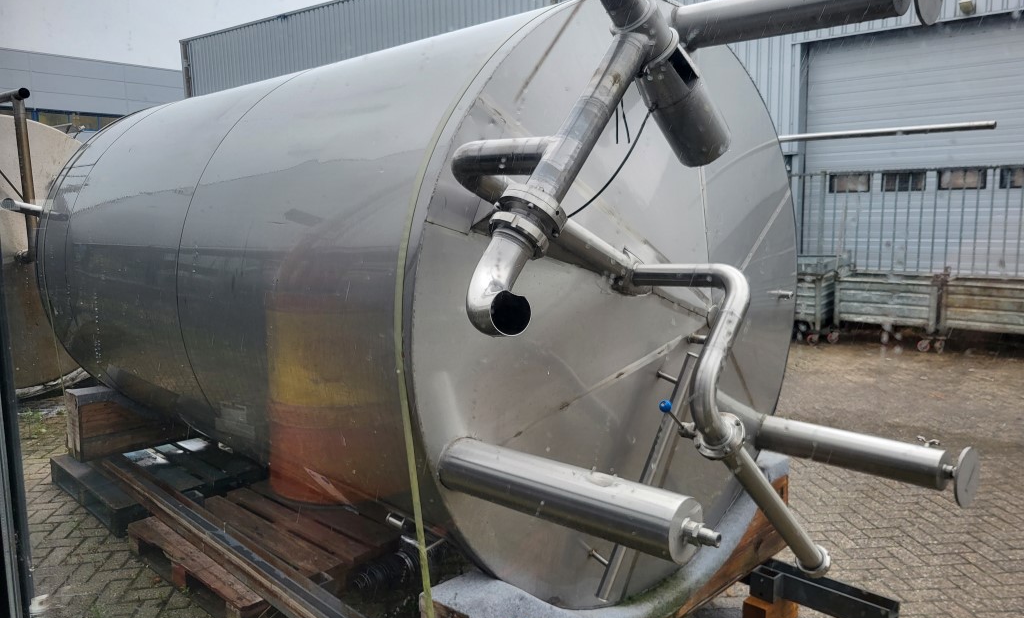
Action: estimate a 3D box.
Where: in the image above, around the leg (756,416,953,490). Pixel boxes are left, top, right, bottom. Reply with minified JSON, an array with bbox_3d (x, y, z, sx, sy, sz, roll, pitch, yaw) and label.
[{"bbox_3d":[1.485,0.629,3.425,0.164,0.164,0.820,-8,8,-41],"label":"leg"}]

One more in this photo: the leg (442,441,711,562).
[{"bbox_3d":[0.120,0.507,2.125,0.830,0.164,0.164,5,10,45],"label":"leg"}]

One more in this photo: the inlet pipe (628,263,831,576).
[{"bbox_3d":[0.800,0.423,2.800,0.555,1.190,0.565,7,56,46],"label":"inlet pipe"}]

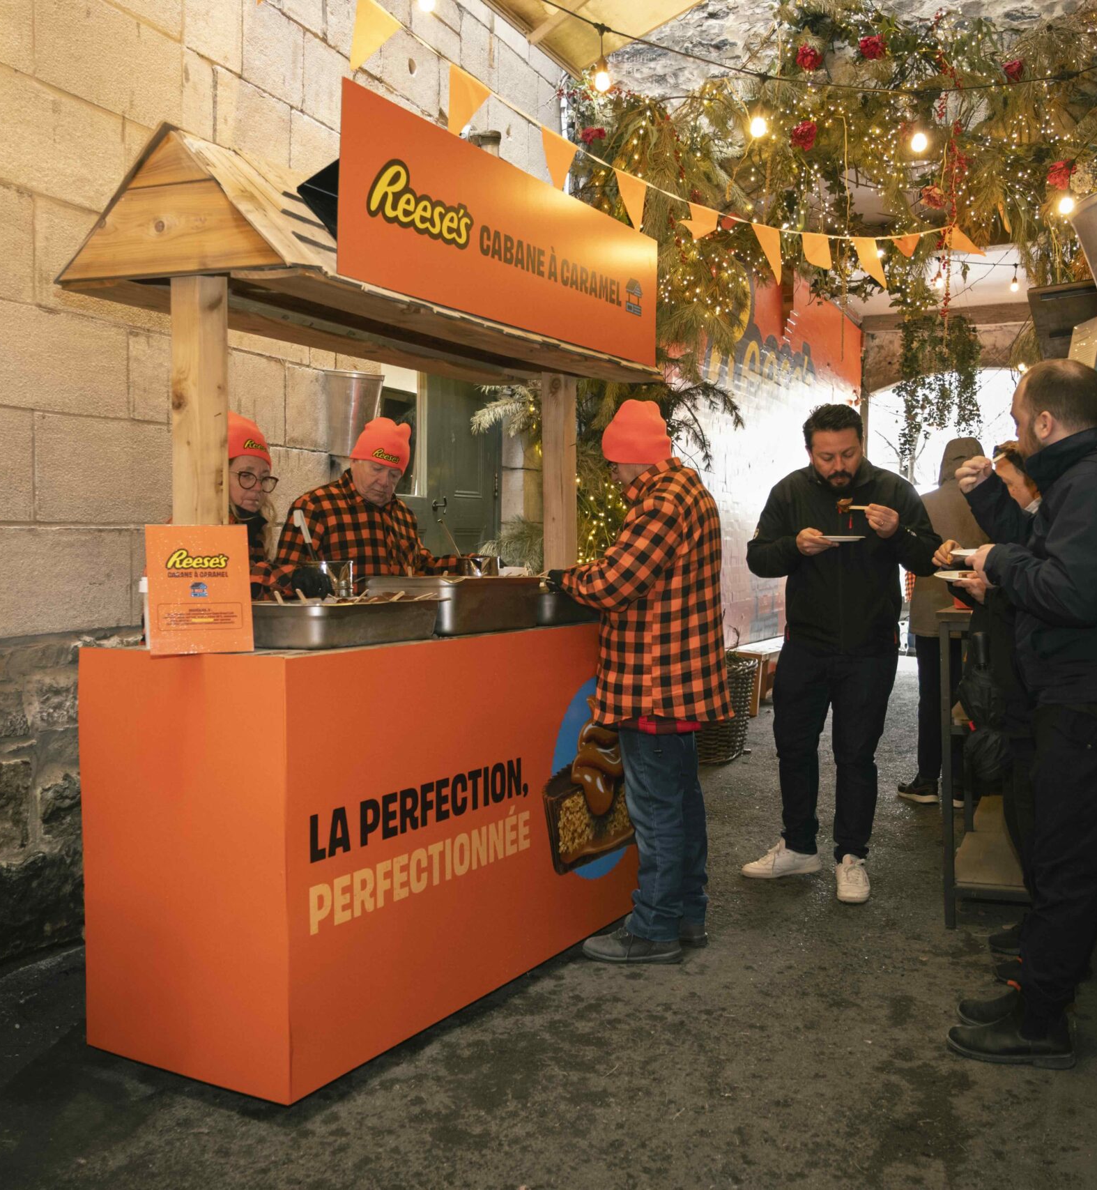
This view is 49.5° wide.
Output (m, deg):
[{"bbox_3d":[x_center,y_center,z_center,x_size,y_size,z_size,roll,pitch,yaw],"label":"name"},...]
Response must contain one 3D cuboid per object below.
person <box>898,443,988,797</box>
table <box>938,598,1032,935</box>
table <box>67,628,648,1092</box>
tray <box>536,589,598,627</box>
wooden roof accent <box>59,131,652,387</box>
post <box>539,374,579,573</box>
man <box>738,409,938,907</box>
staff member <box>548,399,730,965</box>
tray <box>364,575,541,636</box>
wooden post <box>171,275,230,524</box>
[{"bbox_3d":[2.002,0.119,5.821,0.520,1.760,0.420,-1,2,-14],"label":"person"},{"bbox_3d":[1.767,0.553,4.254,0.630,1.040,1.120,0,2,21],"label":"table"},{"bbox_3d":[-0.396,0.610,3.603,0.690,1.000,1.850,0,2,31],"label":"table"},{"bbox_3d":[-0.017,0.037,3.914,0.330,0.100,0.530,1,2,31],"label":"tray"},{"bbox_3d":[-0.410,-0.884,3.446,0.820,0.420,1.760,1,2,31],"label":"wooden roof accent"},{"bbox_3d":[0.043,-0.340,4.139,0.090,0.838,0.090,1,2,31],"label":"post"},{"bbox_3d":[1.069,0.172,4.391,0.720,1.755,0.520,0,2,9],"label":"man"},{"bbox_3d":[0.319,0.236,3.672,0.620,1.680,0.530,1,2,25],"label":"staff member"},{"bbox_3d":[-0.287,0.030,3.706,0.325,0.152,0.530,0,2,31],"label":"tray"},{"bbox_3d":[-0.796,-0.291,2.742,0.090,0.838,0.090,1,2,31],"label":"wooden post"}]

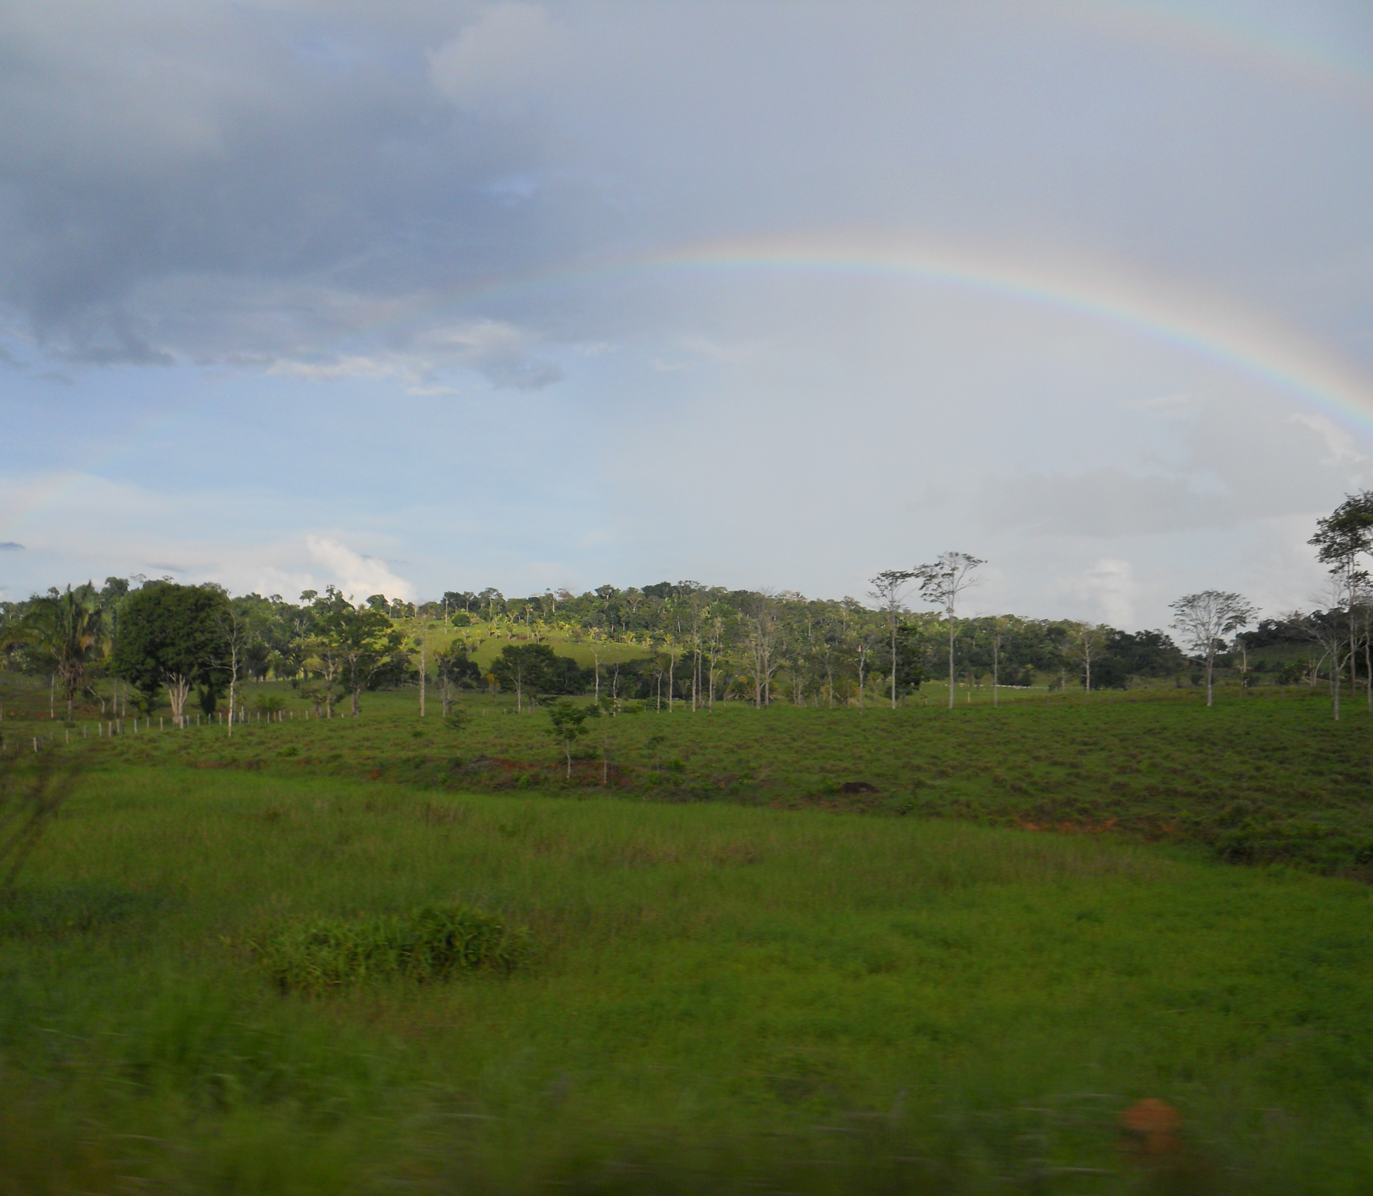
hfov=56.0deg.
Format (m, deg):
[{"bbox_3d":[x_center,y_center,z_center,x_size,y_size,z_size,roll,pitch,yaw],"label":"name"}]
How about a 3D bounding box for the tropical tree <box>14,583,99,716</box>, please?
[{"bbox_3d":[-61.515,5.354,126.000,8.762,13.264,8.762,0,-3,0],"label":"tropical tree"}]

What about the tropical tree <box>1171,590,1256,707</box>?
[{"bbox_3d":[56.312,5.398,138.000,9.330,12.528,8.863,0,-3,0],"label":"tropical tree"}]

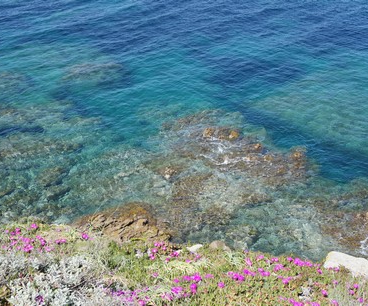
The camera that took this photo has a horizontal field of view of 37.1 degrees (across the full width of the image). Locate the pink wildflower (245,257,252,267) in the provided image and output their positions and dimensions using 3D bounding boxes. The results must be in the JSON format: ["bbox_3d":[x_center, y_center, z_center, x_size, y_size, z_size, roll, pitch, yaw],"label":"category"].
[{"bbox_3d":[0.587,0.988,5.000,0.070,0.065,0.060,0,28,0],"label":"pink wildflower"}]

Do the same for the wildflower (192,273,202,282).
[{"bbox_3d":[0.116,1.066,4.700,0.078,0.060,0.060,0,28,0],"label":"wildflower"}]

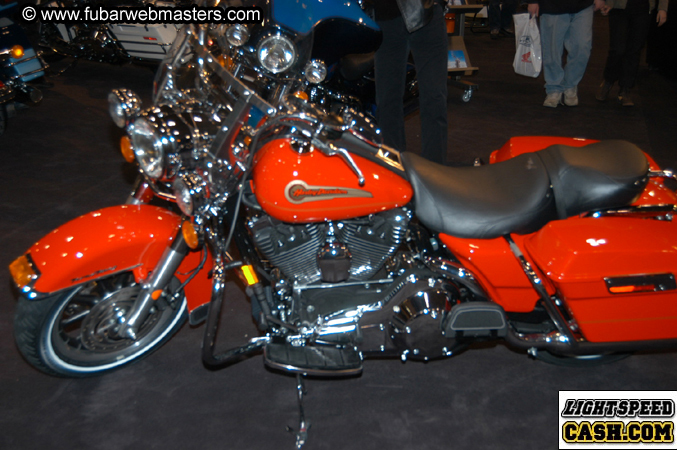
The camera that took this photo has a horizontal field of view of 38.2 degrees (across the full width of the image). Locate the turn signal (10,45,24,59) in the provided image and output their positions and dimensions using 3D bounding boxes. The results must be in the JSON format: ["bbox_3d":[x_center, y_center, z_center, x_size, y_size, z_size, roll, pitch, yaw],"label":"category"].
[{"bbox_3d":[-2.018,-1.093,6.160,0.080,0.080,0.070,2,18,-3],"label":"turn signal"}]

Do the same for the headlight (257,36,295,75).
[{"bbox_3d":[-0.299,-0.834,4.726,0.193,0.193,0.100,23,21,-19],"label":"headlight"}]

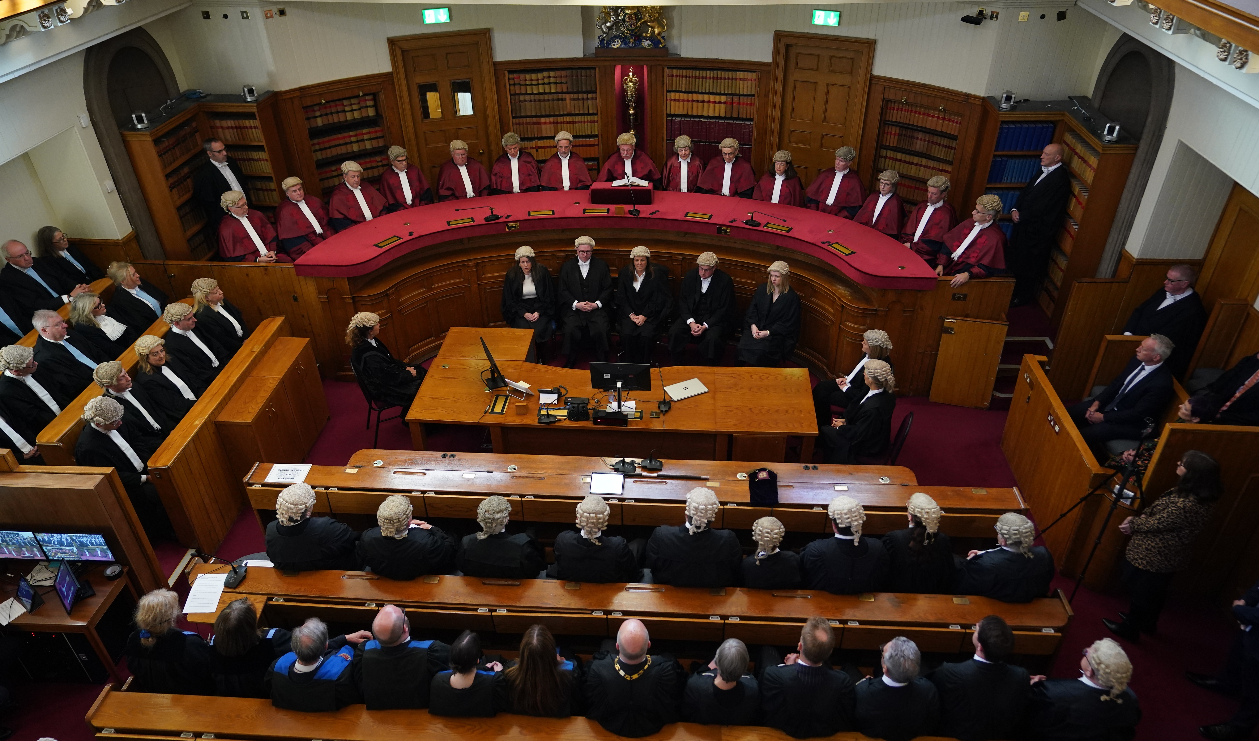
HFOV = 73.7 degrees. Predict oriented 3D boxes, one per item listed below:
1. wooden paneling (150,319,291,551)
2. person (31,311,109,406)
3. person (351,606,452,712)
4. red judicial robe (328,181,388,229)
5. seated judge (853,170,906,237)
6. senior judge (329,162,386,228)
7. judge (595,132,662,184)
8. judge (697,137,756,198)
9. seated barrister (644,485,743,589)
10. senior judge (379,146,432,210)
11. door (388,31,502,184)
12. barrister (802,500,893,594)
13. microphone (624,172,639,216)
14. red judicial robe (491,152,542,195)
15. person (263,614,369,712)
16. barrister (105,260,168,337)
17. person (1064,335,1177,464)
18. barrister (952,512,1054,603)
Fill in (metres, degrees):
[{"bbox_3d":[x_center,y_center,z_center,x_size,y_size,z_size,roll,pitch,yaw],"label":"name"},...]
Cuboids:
[{"bbox_3d":[-3.378,0.519,7.266,0.172,1.000,2.141,1,34,3],"label":"wooden paneling"},{"bbox_3d":[-4.495,0.053,7.156,0.800,1.340,0.600,-5,33,-6],"label":"person"},{"bbox_3d":[-1.286,1.780,5.084,0.556,1.313,0.788,3,34,6],"label":"person"},{"bbox_3d":[-3.020,-1.749,9.689,0.640,0.800,0.600,-21,39,-27],"label":"red judicial robe"},{"bbox_3d":[2.709,-1.571,9.314,0.570,1.220,0.760,23,41,31],"label":"seated judge"},{"bbox_3d":[-2.986,-1.714,9.652,0.640,1.300,0.780,-21,39,-27],"label":"senior judge"},{"bbox_3d":[-0.025,-2.205,10.286,0.720,1.290,0.820,0,34,2],"label":"judge"},{"bbox_3d":[1.077,-1.973,9.773,0.650,1.390,0.750,11,35,17],"label":"judge"},{"bbox_3d":[0.457,1.200,5.791,0.600,1.360,0.800,1,33,4],"label":"seated barrister"},{"bbox_3d":[-2.614,-1.990,10.048,0.620,1.300,0.780,-14,36,-18],"label":"senior judge"},{"bbox_3d":[-2.278,-3.160,10.871,1.270,2.270,0.150,-13,35,-17],"label":"door"},{"bbox_3d":[1.412,1.302,5.714,0.570,1.400,0.720,2,34,4],"label":"barrister"},{"bbox_3d":[0.017,-1.887,9.020,0.160,0.430,0.270,2,34,4],"label":"microphone"},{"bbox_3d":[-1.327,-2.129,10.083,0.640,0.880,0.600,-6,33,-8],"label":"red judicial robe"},{"bbox_3d":[-1.789,1.784,5.126,0.586,1.273,0.788,-2,34,-2],"label":"person"},{"bbox_3d":[-4.526,-0.387,7.988,0.758,1.293,0.525,-2,34,-2],"label":"barrister"},{"bbox_3d":[3.991,0.302,6.849,0.758,1.353,0.566,3,34,6],"label":"person"},{"bbox_3d":[2.292,1.313,5.585,0.620,1.320,0.800,-7,33,-8],"label":"barrister"}]

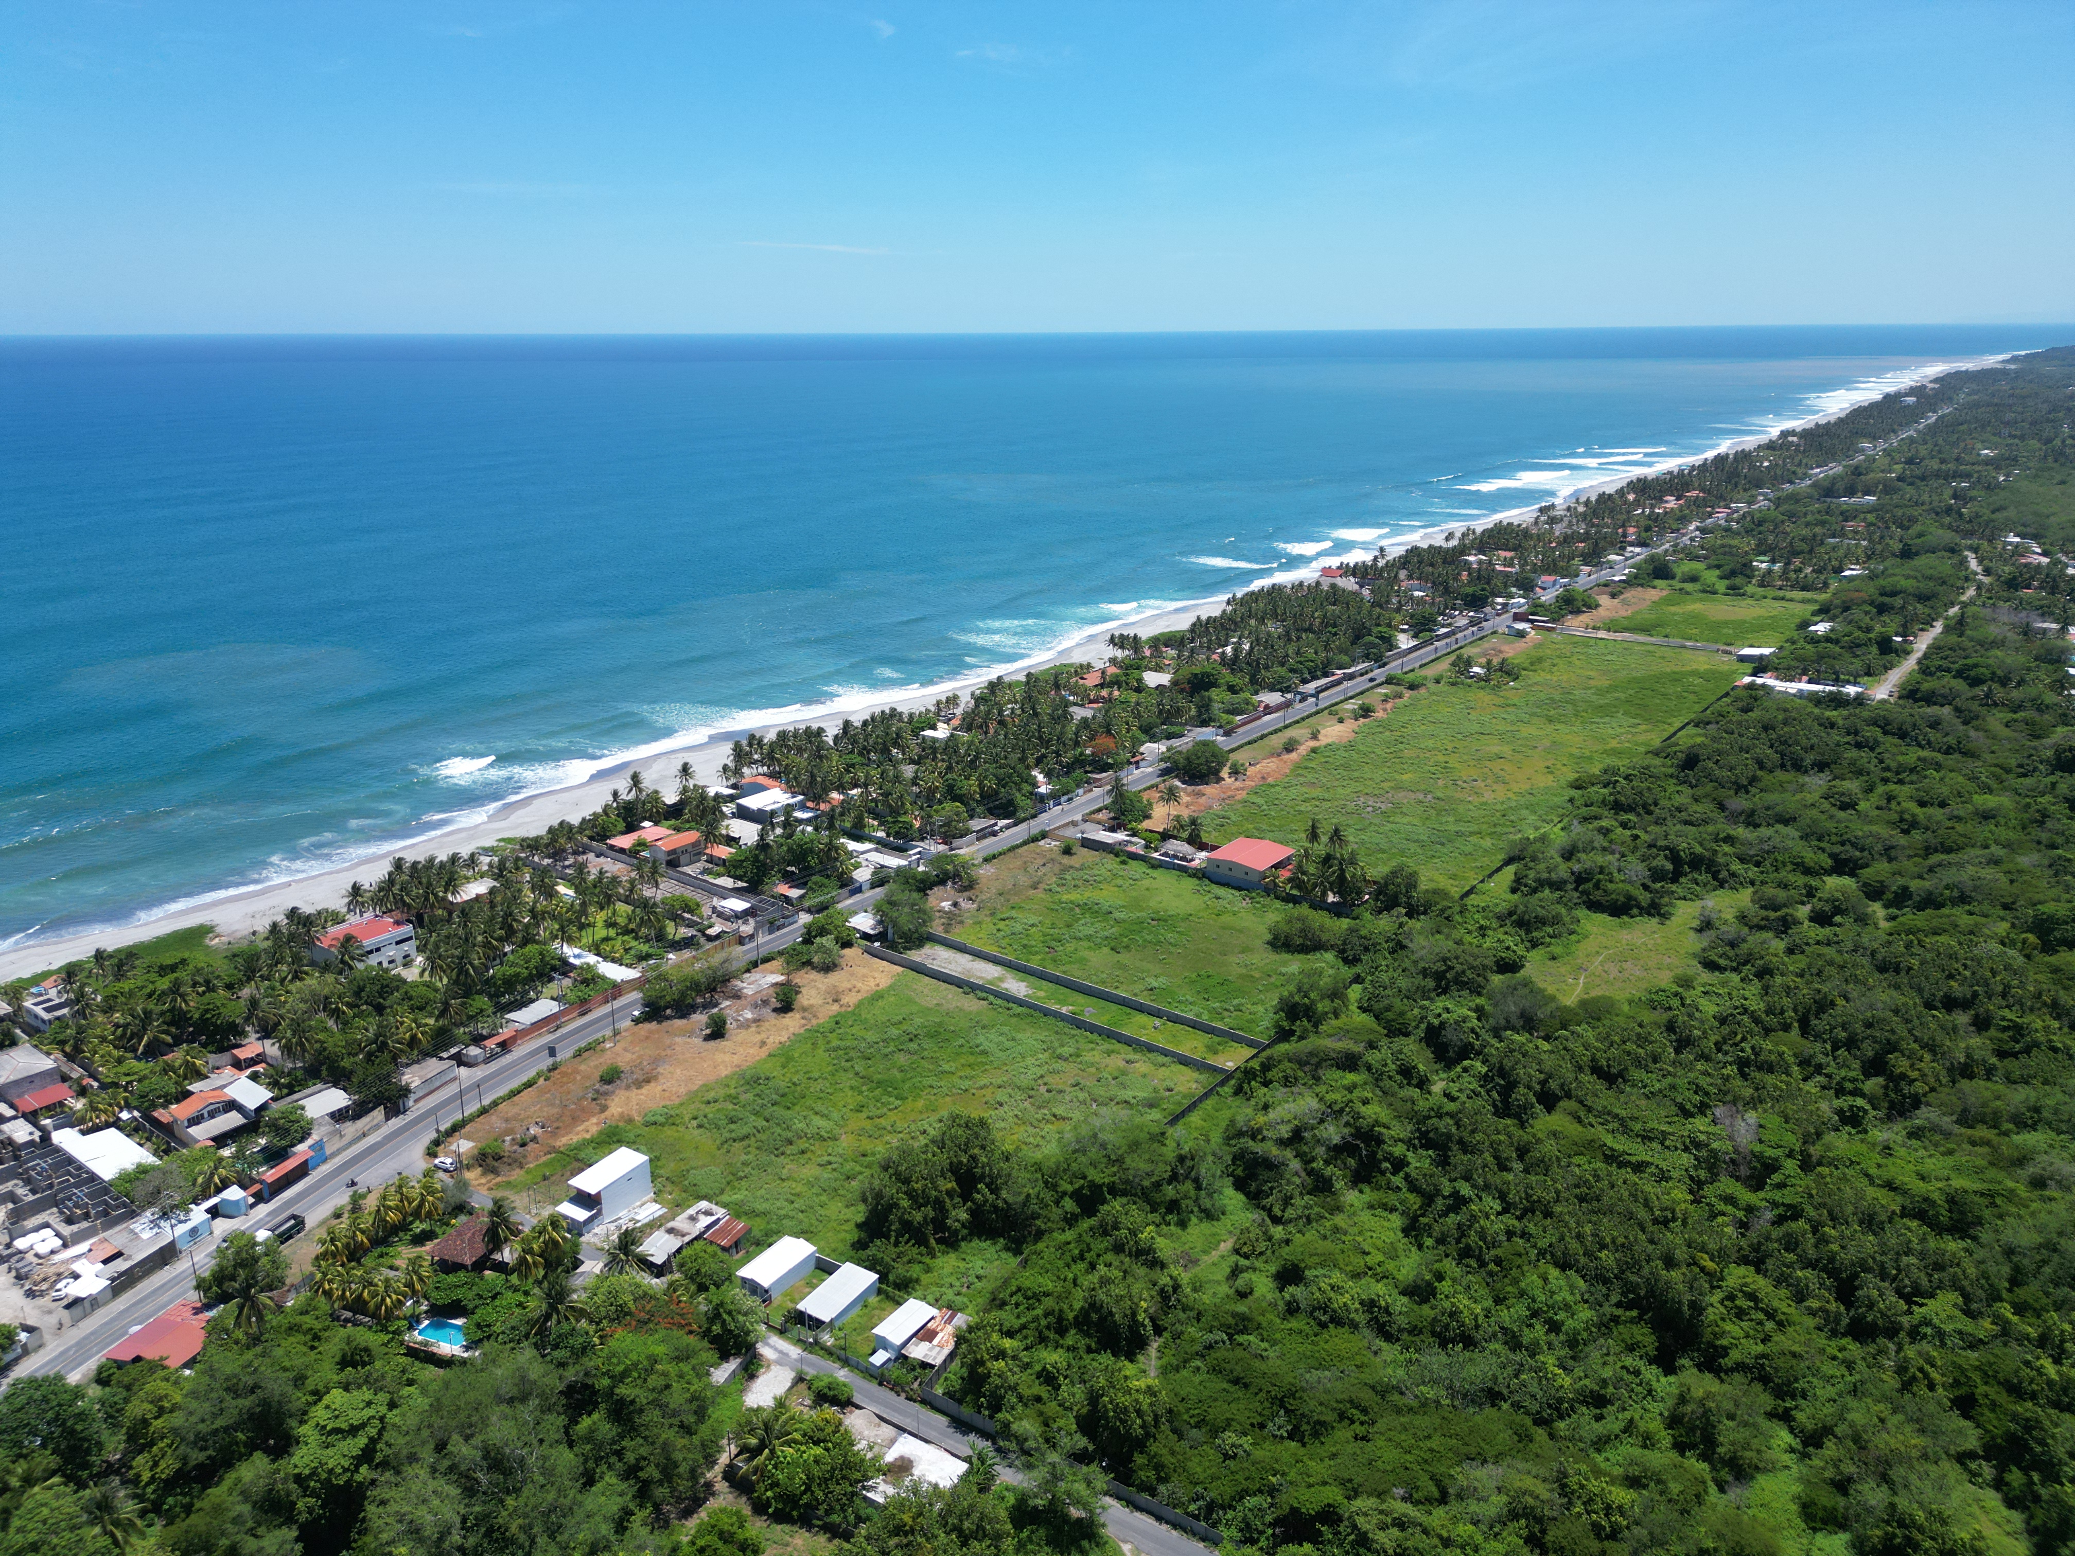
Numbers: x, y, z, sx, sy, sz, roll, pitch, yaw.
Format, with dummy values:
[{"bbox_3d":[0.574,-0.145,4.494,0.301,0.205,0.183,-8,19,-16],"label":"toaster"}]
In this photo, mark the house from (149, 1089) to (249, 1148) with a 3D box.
[{"bbox_3d":[-144.980,59.660,252.590,12.320,5.120,9.950,12,21,34],"label":"house"}]

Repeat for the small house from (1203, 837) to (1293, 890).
[{"bbox_3d":[52.849,20.608,355.369,15.500,6.400,17.800,13,22,35],"label":"small house"}]

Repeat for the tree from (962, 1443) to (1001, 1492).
[{"bbox_3d":[-6.632,86.463,179.628,4.900,7.200,4.900,0,17,0],"label":"tree"}]

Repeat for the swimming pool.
[{"bbox_3d":[-80.034,75.586,195.302,7.100,1.200,4.000,7,19,22],"label":"swimming pool"}]

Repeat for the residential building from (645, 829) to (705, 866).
[{"bbox_3d":[-95.310,18.670,380.200,7.980,6.210,12.710,13,22,36],"label":"residential building"}]

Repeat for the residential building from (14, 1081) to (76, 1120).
[{"bbox_3d":[-178.690,58.790,258.980,5.420,3.150,8.470,14,22,38],"label":"residential building"}]

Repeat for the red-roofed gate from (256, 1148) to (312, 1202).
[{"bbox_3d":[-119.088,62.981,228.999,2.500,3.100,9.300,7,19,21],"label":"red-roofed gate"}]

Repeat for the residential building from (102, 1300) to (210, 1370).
[{"bbox_3d":[-115.183,74.738,190.512,8.800,3.800,12.100,7,19,22],"label":"residential building"}]

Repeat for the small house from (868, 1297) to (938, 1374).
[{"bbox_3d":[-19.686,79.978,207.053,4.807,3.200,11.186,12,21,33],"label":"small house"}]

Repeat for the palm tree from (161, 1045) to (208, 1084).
[{"bbox_3d":[-161.572,56.342,273.509,7.400,9.500,7.400,0,17,0],"label":"palm tree"}]

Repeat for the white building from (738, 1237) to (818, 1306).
[{"bbox_3d":[-36.941,69.977,204.986,5.830,3.500,10.680,11,21,31],"label":"white building"}]

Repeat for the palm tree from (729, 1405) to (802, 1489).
[{"bbox_3d":[-31.802,79.202,169.358,7.700,7.300,7.700,0,18,0],"label":"palm tree"}]

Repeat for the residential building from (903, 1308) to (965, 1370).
[{"bbox_3d":[-12.860,74.831,190.255,4.800,2.900,10.300,10,20,28],"label":"residential building"}]

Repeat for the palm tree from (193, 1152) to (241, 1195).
[{"bbox_3d":[-132.020,64.850,232.230,7.090,7.390,7.090,-11,21,-31],"label":"palm tree"}]

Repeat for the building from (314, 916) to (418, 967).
[{"bbox_3d":[-153.853,39.523,328.645,11.965,8.398,17.201,10,20,30],"label":"building"}]

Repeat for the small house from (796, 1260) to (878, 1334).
[{"bbox_3d":[-29.529,77.809,213.571,5.842,3.500,11.863,10,20,30],"label":"small house"}]

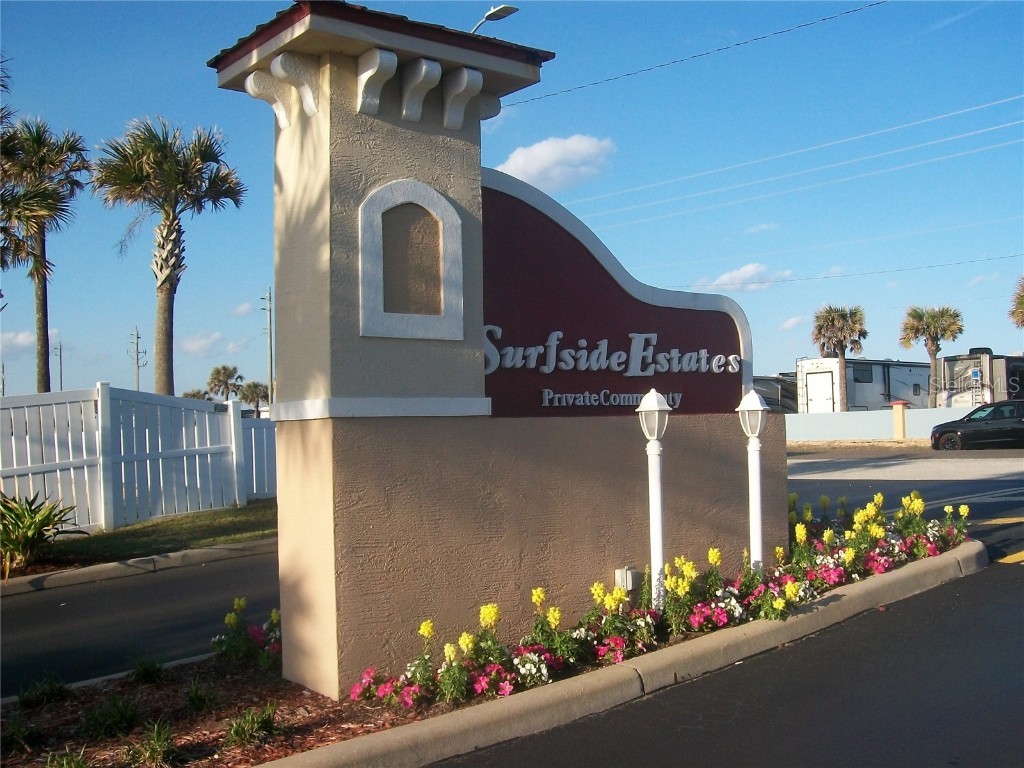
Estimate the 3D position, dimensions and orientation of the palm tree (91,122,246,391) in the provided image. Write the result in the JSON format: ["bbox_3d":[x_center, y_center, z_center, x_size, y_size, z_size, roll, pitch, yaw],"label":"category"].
[{"bbox_3d":[-6.223,-1.419,19.407,2.800,6.926,2.800,-1,-2,0],"label":"palm tree"}]

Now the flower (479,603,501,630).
[{"bbox_3d":[-0.113,1.185,5.430,0.103,0.135,0.100,-1,-2,-1],"label":"flower"}]

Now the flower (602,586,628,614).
[{"bbox_3d":[0.582,1.208,5.970,0.135,0.135,0.110,-1,-2,5],"label":"flower"}]

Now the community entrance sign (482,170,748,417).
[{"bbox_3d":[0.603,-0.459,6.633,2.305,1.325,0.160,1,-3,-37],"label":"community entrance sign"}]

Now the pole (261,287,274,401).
[{"bbox_3d":[-19.785,-1.720,85.998,1.100,12.344,0.400,1,-3,-37],"label":"pole"}]

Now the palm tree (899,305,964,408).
[{"bbox_3d":[18.374,-0.589,46.422,2.800,5.768,2.800,-1,-2,0],"label":"palm tree"}]

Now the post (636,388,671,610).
[{"bbox_3d":[0.848,0.698,6.262,0.220,1.340,0.220,-1,-2,0],"label":"post"}]

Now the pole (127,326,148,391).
[{"bbox_3d":[-39.385,-0.192,112.276,2.200,11.777,0.500,1,-3,-37],"label":"pole"}]

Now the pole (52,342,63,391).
[{"bbox_3d":[-57.583,0.706,135.222,1.100,12.189,0.400,1,-3,-37],"label":"pole"}]

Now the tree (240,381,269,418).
[{"bbox_3d":[-19.863,1.915,81.941,2.350,4.372,2.350,-1,-2,0],"label":"tree"}]

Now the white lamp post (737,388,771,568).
[{"bbox_3d":[1.562,0.698,6.832,0.220,1.320,0.220,-1,-2,0],"label":"white lamp post"}]

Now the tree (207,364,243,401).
[{"bbox_3d":[-22.820,1.473,84.894,2.913,5.983,2.768,0,-2,-15],"label":"tree"}]

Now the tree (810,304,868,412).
[{"bbox_3d":[14.203,-0.536,45.922,2.500,5.798,2.500,-1,-2,0],"label":"tree"}]

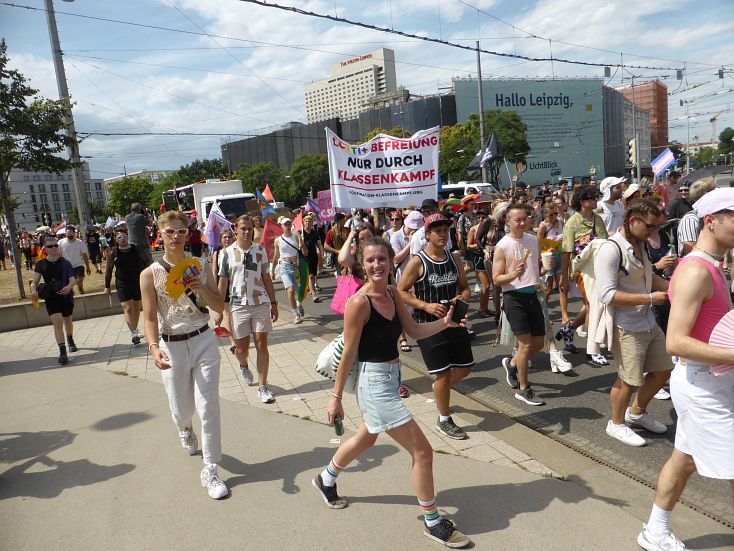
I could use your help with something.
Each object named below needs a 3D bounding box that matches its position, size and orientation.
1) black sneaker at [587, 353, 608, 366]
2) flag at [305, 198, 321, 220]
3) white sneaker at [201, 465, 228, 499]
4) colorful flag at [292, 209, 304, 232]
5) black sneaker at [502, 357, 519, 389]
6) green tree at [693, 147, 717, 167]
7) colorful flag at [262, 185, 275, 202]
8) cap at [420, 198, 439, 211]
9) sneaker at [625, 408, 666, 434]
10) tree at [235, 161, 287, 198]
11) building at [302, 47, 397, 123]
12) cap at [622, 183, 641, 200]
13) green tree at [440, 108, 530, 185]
[{"bbox_3d":[2.342,0.846,5.182,0.105,0.110,0.280,-9,10,-25],"label":"black sneaker"},{"bbox_3d":[-1.285,-1.556,12.000,0.420,0.520,0.120,-5,7,-3],"label":"flag"},{"bbox_3d":[-1.040,1.400,3.461,0.115,0.125,0.300,-9,8,-30],"label":"white sneaker"},{"bbox_3d":[-1.198,-0.962,8.900,0.250,0.420,0.100,-5,7,-3],"label":"colorful flag"},{"bbox_3d":[1.355,0.896,4.725,0.107,0.290,0.115,-9,-17,-26],"label":"black sneaker"},{"bbox_3d":[63.337,-19.745,95.538,5.000,8.700,5.000,-5,7,0],"label":"green tree"},{"bbox_3d":[-2.322,-1.933,12.000,0.330,0.450,0.120,-7,9,-10],"label":"colorful flag"},{"bbox_3d":[0.786,-0.893,6.400,0.190,0.140,0.260,-7,9,-12],"label":"cap"},{"bbox_3d":[2.090,1.085,3.830,0.110,0.115,0.295,-10,9,-33],"label":"sneaker"},{"bbox_3d":[-15.255,-11.698,75.652,8.000,10.600,8.000,-5,7,0],"label":"tree"},{"bbox_3d":[-9.753,-100.432,355.173,64.000,95.000,27.000,2,11,38],"label":"building"},{"bbox_3d":[3.221,-1.023,6.200,0.190,0.150,0.260,-13,0,-41],"label":"cap"},{"bbox_3d":[11.881,-10.902,50.659,8.800,10.700,8.500,-5,7,0],"label":"green tree"}]

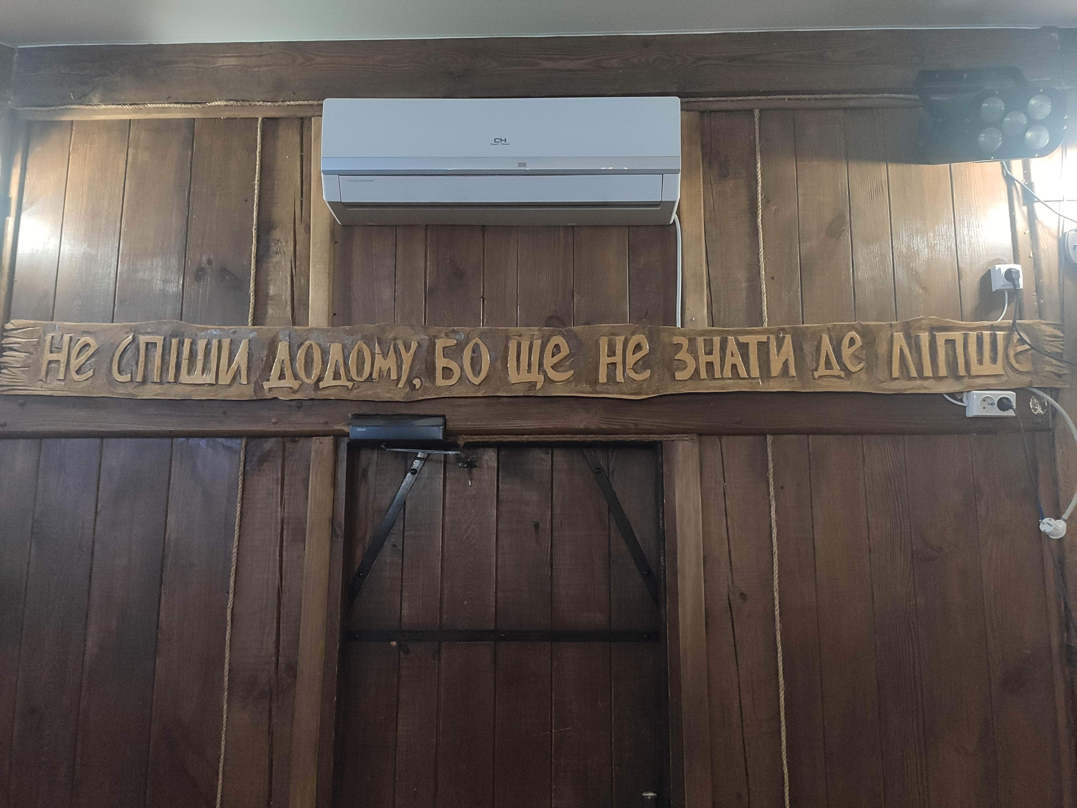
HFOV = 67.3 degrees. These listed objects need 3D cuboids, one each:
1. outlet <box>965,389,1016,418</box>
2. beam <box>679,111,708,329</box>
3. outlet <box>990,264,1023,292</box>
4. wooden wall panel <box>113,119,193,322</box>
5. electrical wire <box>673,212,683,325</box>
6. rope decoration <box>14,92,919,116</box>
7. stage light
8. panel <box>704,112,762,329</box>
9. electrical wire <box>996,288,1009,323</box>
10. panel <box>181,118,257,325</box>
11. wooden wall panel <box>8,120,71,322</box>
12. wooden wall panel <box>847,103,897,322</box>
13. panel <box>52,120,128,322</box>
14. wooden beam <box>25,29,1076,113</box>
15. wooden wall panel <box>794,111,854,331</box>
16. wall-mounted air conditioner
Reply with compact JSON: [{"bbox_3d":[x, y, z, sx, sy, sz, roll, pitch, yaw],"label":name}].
[{"bbox_3d":[1.167,0.003,2.086,0.104,0.062,0.042,0,-9,2],"label":"outlet"},{"bbox_3d":[0.408,-0.480,2.154,0.066,0.622,0.050,0,-9,1],"label":"beam"},{"bbox_3d":[1.212,-0.324,2.096,0.065,0.065,0.036,0,-9,1],"label":"outlet"},{"bbox_3d":[-1.095,-0.528,2.323,0.192,0.611,0.020,0,-9,2],"label":"wooden wall panel"},{"bbox_3d":[0.381,-0.363,2.196,0.018,0.320,0.025,0,-9,2],"label":"electrical wire"},{"bbox_3d":[-0.223,-0.850,2.272,2.546,0.018,0.020,0,-9,2],"label":"rope decoration"},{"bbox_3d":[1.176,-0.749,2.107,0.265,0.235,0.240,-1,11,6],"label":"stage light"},{"bbox_3d":[0.518,-0.485,2.171,0.145,0.632,0.028,0,-9,1],"label":"panel"},{"bbox_3d":[1.246,-0.262,2.170,0.034,0.086,0.020,0,-9,2],"label":"electrical wire"},{"bbox_3d":[-0.903,-0.526,2.316,0.193,0.616,0.020,0,-9,2],"label":"panel"},{"bbox_3d":[-1.357,-0.489,2.220,0.120,0.606,0.028,0,-9,1],"label":"wooden wall panel"},{"bbox_3d":[0.883,-0.492,2.162,0.105,0.625,0.028,0,-9,1],"label":"wooden wall panel"},{"bbox_3d":[-1.278,-0.529,2.329,0.172,0.609,0.020,0,-9,2],"label":"panel"},{"bbox_3d":[-0.030,-0.886,2.191,2.804,0.174,0.090,0,-9,2],"label":"wooden beam"},{"bbox_3d":[0.762,-0.489,2.165,0.138,0.628,0.028,0,-9,1],"label":"wooden wall panel"},{"bbox_3d":[-0.090,-0.618,2.066,0.871,0.260,0.200,0,-9,1],"label":"wall-mounted air conditioner"}]

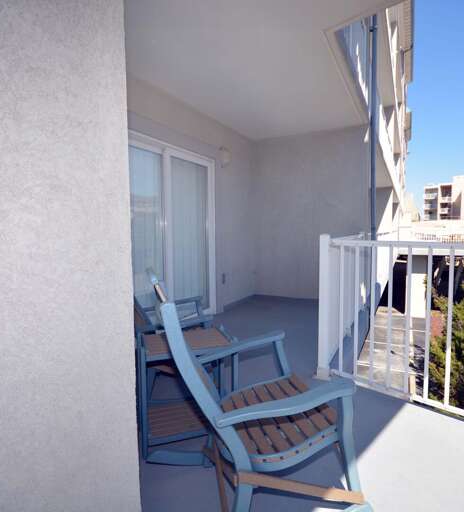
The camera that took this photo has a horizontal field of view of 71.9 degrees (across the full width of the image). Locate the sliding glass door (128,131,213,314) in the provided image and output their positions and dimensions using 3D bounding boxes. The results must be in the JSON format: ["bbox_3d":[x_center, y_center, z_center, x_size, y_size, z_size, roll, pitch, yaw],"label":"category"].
[{"bbox_3d":[-0.729,-0.182,3.527,0.120,2.060,1.860,2,5,30],"label":"sliding glass door"}]

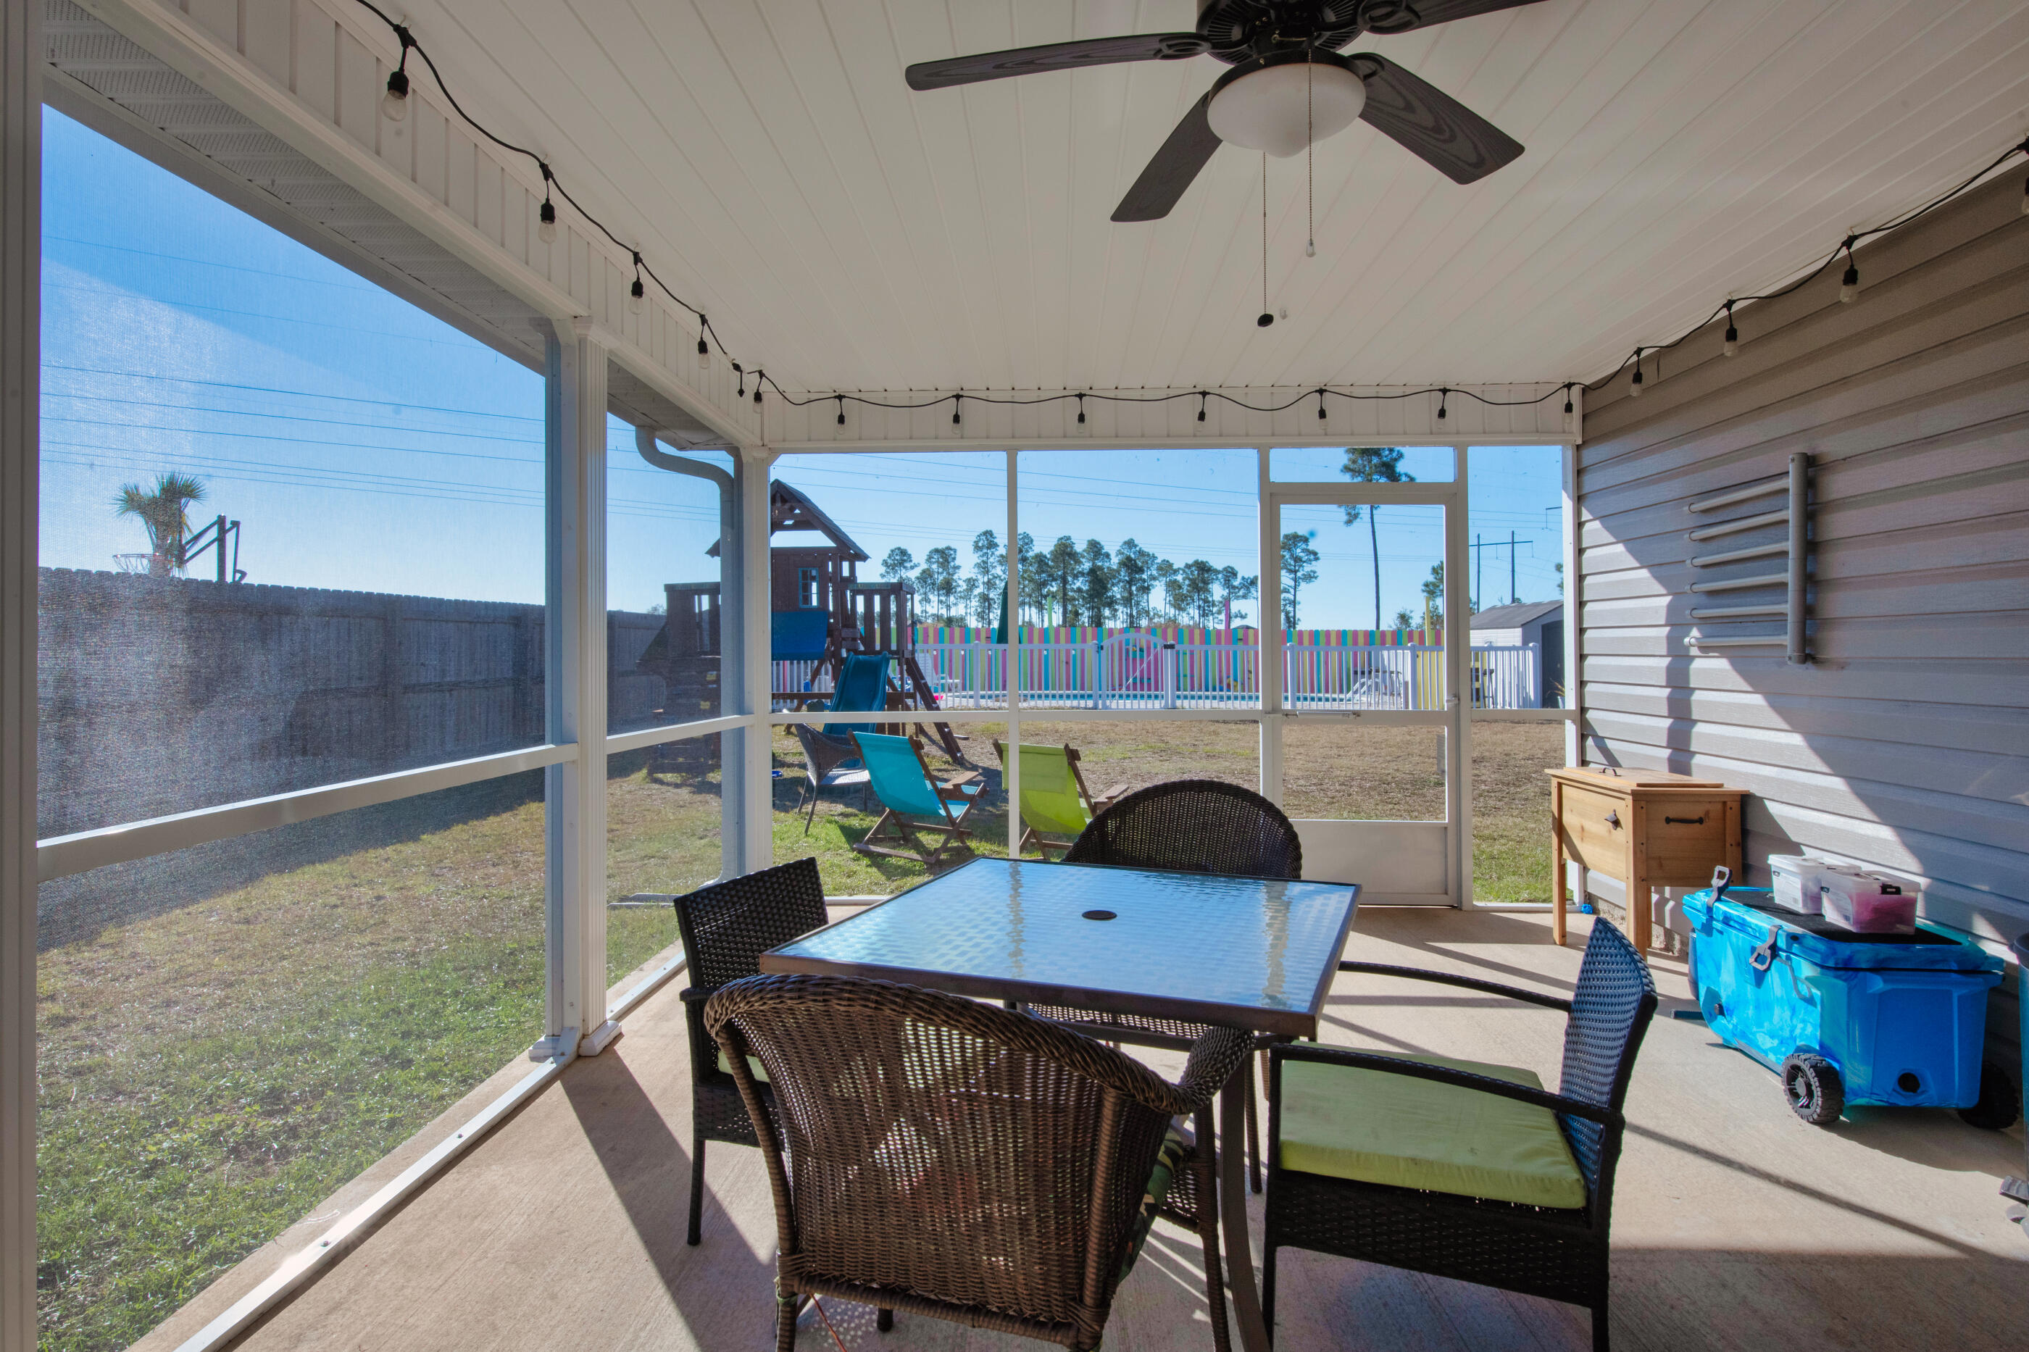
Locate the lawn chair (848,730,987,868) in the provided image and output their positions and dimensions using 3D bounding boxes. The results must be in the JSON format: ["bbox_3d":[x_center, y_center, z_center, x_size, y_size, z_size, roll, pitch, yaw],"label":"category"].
[{"bbox_3d":[-0.630,0.796,7.050,0.640,0.800,0.860,1,2,39],"label":"lawn chair"}]

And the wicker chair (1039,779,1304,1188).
[{"bbox_3d":[0.420,0.754,2.722,0.600,0.885,0.620,0,1,20],"label":"wicker chair"}]

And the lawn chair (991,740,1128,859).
[{"bbox_3d":[0.325,0.801,6.780,0.640,0.800,0.860,1,2,34],"label":"lawn chair"}]

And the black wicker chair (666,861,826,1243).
[{"bbox_3d":[-0.340,0.834,2.215,0.580,0.750,0.530,1,1,24],"label":"black wicker chair"}]

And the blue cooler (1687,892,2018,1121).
[{"bbox_3d":[2.400,0.953,2.993,0.480,0.470,0.710,0,1,3],"label":"blue cooler"}]

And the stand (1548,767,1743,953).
[{"bbox_3d":[2.502,0.780,4.051,0.430,0.765,0.640,0,1,3],"label":"stand"}]

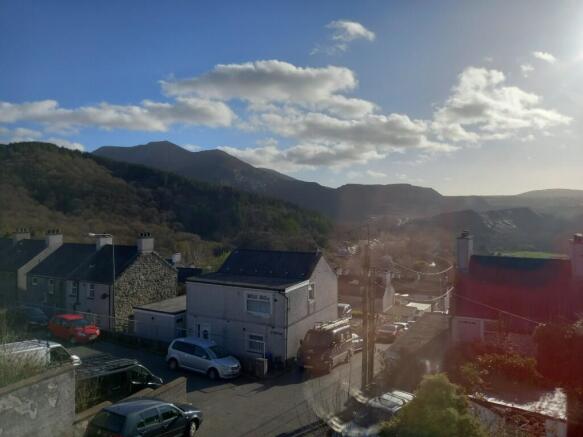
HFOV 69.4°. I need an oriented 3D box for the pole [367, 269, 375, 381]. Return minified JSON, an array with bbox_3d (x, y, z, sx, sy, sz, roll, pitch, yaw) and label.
[{"bbox_3d":[3.964,5.374,21.187,0.280,6.000,0.280,1,1,30],"label":"pole"}]

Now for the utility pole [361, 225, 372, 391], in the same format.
[{"bbox_3d":[3.615,4.349,20.371,0.300,8.000,0.300,1,1,30],"label":"utility pole"}]

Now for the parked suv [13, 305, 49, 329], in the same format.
[{"bbox_3d":[-19.974,7.450,31.570,4.400,1.450,1.750,0,1,32],"label":"parked suv"}]

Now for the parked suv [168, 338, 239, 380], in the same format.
[{"bbox_3d":[-4.828,7.495,23.117,4.420,1.660,1.800,1,1,29],"label":"parked suv"}]

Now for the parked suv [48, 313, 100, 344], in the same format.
[{"bbox_3d":[-14.774,7.431,28.719,3.900,1.500,1.680,0,1,31],"label":"parked suv"}]

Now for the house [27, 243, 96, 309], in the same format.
[{"bbox_3d":[-18.282,5.184,36.985,5.400,6.200,6.100,0,1,30],"label":"house"}]

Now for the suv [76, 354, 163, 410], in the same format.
[{"bbox_3d":[-7.824,7.321,17.994,1.900,1.950,4.800,1,-1,38],"label":"suv"}]

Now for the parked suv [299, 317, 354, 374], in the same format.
[{"bbox_3d":[2.108,7.399,24.987,1.930,2.150,4.800,0,-3,25],"label":"parked suv"}]

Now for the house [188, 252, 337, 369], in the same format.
[{"bbox_3d":[-1.777,5.260,28.422,7.600,6.100,7.100,0,1,30],"label":"house"}]

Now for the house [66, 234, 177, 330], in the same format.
[{"bbox_3d":[-13.553,4.862,34.150,5.800,7.100,6.100,0,1,30],"label":"house"}]

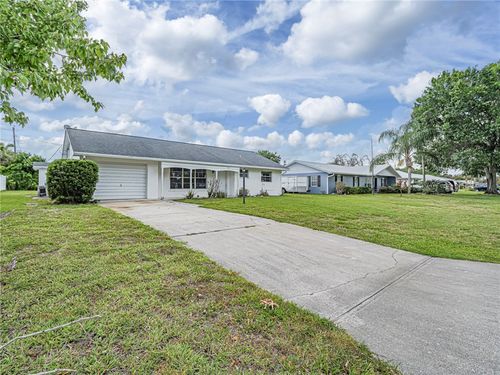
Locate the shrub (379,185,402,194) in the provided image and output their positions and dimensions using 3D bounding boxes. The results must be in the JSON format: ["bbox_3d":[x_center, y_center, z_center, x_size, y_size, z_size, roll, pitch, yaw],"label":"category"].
[{"bbox_3d":[21.049,0.299,34.500,4.800,1.250,1.500,0,0,-42],"label":"shrub"}]

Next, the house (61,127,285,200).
[{"bbox_3d":[-5.399,-1.496,19.773,16.130,4.510,8.150,0,0,-42],"label":"house"}]

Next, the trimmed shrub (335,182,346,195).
[{"bbox_3d":[11.122,0.147,28.400,1.350,1.460,1.300,0,0,-42],"label":"trimmed shrub"}]

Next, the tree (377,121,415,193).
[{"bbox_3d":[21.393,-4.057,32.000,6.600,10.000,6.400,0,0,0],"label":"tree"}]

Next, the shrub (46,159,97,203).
[{"bbox_3d":[-8.164,-0.284,10.600,1.950,2.030,1.900,0,0,-42],"label":"shrub"}]

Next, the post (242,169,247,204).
[{"bbox_3d":[-0.317,-0.046,13.300,0.230,2.090,0.230,0,0,-42],"label":"post"}]

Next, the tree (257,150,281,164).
[{"bbox_3d":[2.635,-2.908,42.000,7.500,7.800,7.000,0,0,0],"label":"tree"}]

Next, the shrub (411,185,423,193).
[{"bbox_3d":[27.738,0.283,38.500,2.100,1.300,1.700,0,0,-42],"label":"shrub"}]

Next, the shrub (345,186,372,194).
[{"bbox_3d":[14.513,0.432,31.200,5.000,1.050,1.300,0,0,-42],"label":"shrub"}]

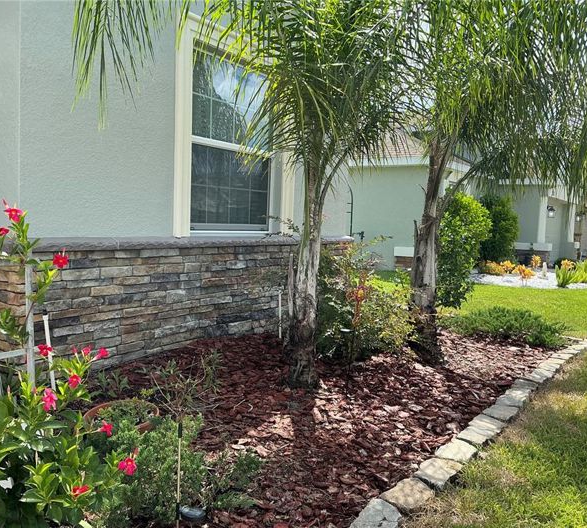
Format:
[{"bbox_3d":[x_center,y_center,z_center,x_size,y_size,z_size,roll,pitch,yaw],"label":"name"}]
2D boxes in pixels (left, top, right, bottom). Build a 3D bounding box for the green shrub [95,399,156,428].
[{"bbox_3d":[-0.835,0.748,2.850,0.310,0.140,0.290,1,4,-16],"label":"green shrub"}]

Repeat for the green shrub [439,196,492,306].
[{"bbox_3d":[2.579,-0.215,8.750,0.920,1.760,0.920,3,4,16],"label":"green shrub"}]

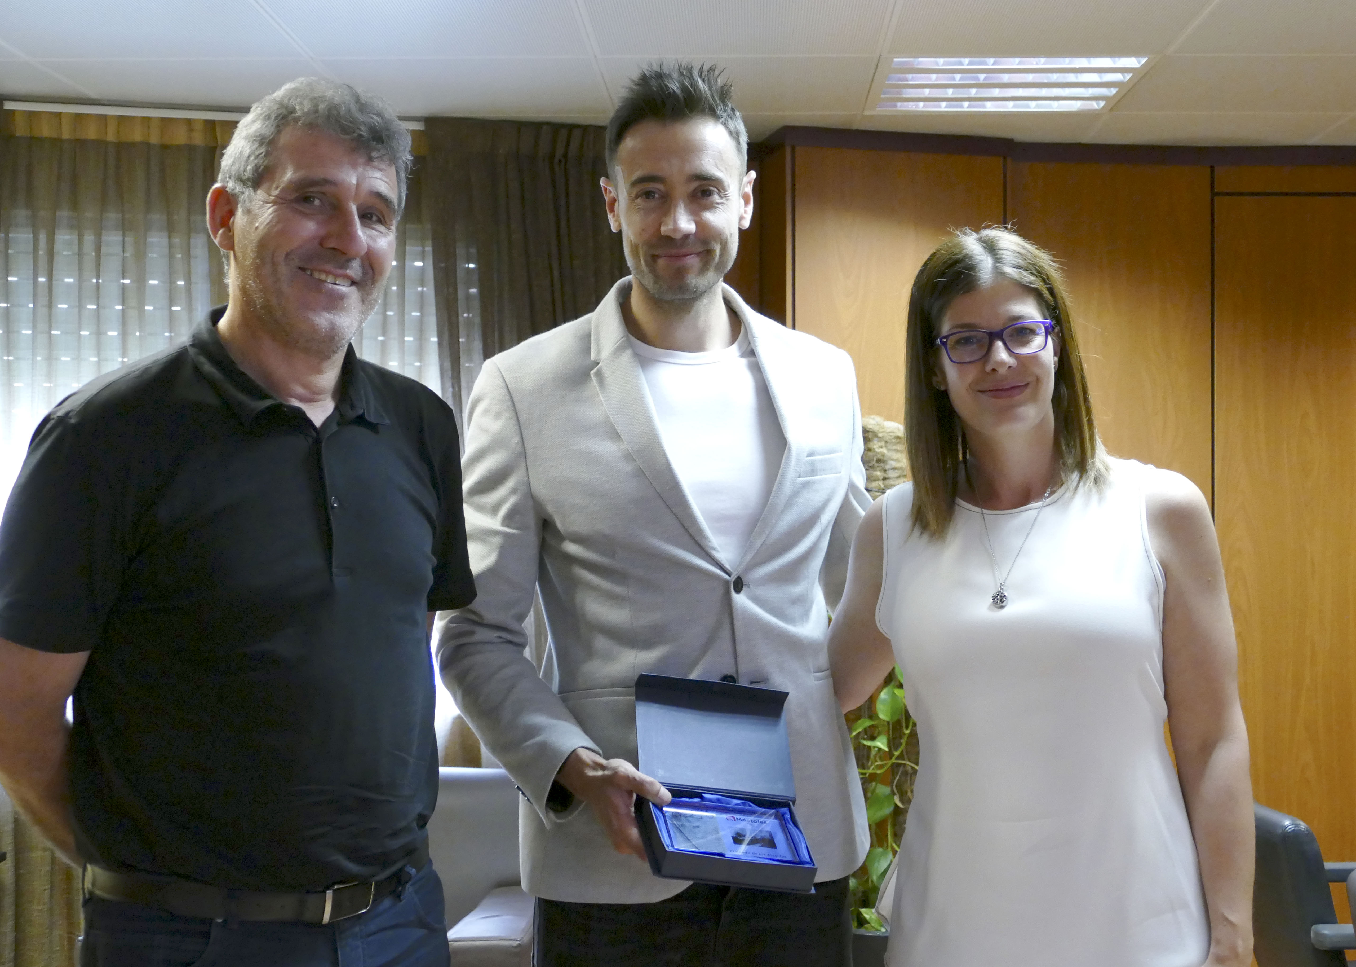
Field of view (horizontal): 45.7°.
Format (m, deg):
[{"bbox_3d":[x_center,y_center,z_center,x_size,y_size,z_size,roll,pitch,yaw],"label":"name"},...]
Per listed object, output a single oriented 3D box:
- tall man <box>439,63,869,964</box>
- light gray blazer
[{"bbox_3d":[0.020,0.450,1.920,0.580,1.890,0.410,0,1,-16],"label":"tall man"},{"bbox_3d":[0.015,0.122,1.930,0.560,0.750,0.360,0,1,-16],"label":"light gray blazer"}]

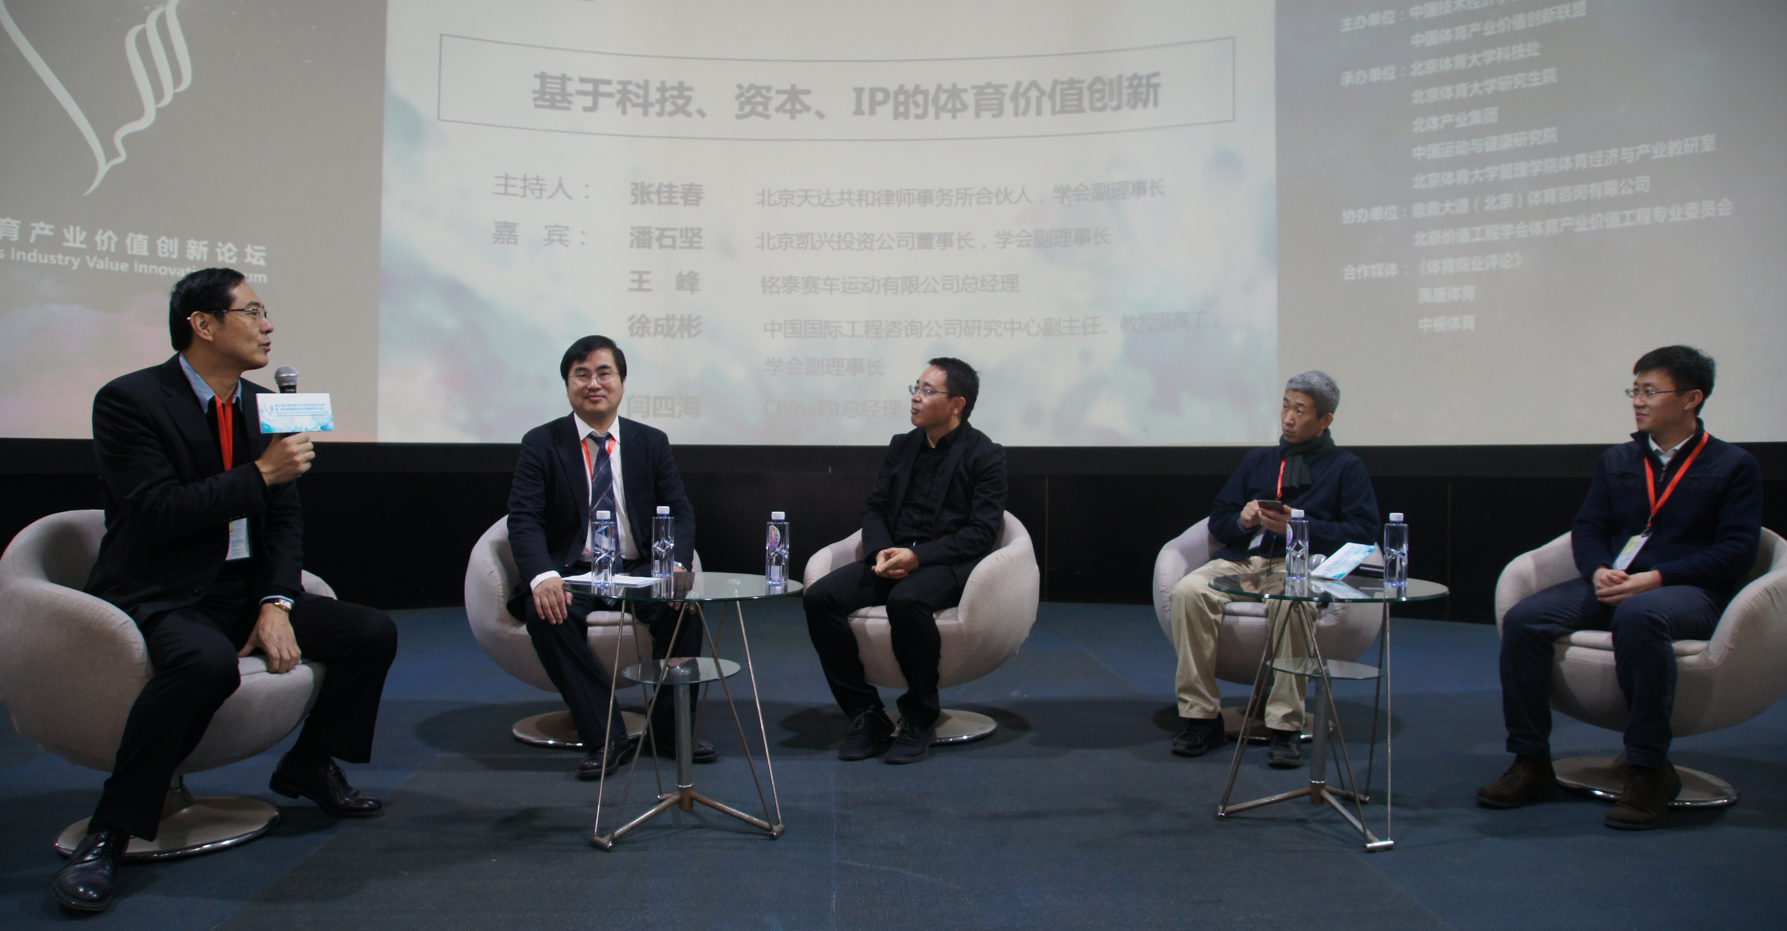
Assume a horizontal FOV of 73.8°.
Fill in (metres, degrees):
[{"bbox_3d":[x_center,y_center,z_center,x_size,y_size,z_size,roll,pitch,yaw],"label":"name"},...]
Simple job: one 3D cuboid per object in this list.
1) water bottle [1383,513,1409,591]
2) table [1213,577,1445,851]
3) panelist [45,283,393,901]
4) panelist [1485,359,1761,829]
[{"bbox_3d":[1.266,0.210,2.989,0.058,0.186,0.058,0,0,20],"label":"water bottle"},{"bbox_3d":[1.096,0.605,3.029,0.595,0.605,0.595,0,0,20],"label":"table"},{"bbox_3d":[-1.687,0.207,2.884,0.750,1.380,0.720,0,0,35],"label":"panelist"},{"bbox_3d":[2.022,0.283,3.269,0.620,1.255,0.820,0,0,43],"label":"panelist"}]

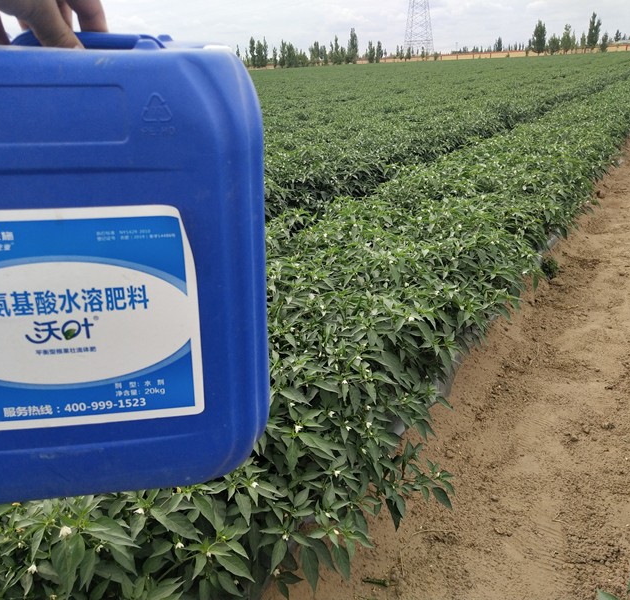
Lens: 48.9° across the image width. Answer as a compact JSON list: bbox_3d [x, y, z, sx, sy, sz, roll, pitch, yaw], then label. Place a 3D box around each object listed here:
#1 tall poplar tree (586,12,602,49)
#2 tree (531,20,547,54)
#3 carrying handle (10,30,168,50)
[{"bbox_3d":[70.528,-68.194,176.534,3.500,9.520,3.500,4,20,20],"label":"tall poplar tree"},{"bbox_3d":[56.880,-66.512,176.419,3.600,8.810,3.600,3,20,17],"label":"tree"},{"bbox_3d":[-0.181,-0.199,0.560,0.133,0.030,0.035,-3,28,-9],"label":"carrying handle"}]

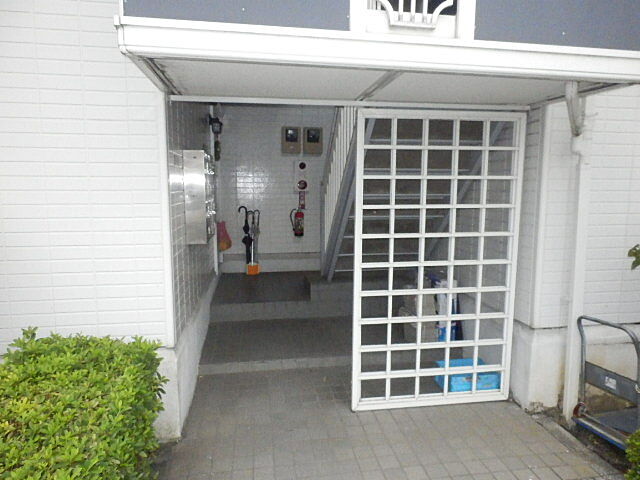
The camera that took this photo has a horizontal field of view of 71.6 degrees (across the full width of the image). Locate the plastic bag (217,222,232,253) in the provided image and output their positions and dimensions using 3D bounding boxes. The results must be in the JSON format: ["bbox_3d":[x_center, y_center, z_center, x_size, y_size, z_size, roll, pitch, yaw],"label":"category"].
[{"bbox_3d":[-1.354,-0.045,6.311,0.200,0.450,0.230,-1,6,-7],"label":"plastic bag"}]

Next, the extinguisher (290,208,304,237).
[{"bbox_3d":[-0.345,-0.268,6.804,0.210,0.450,0.140,-1,6,-7],"label":"extinguisher"}]

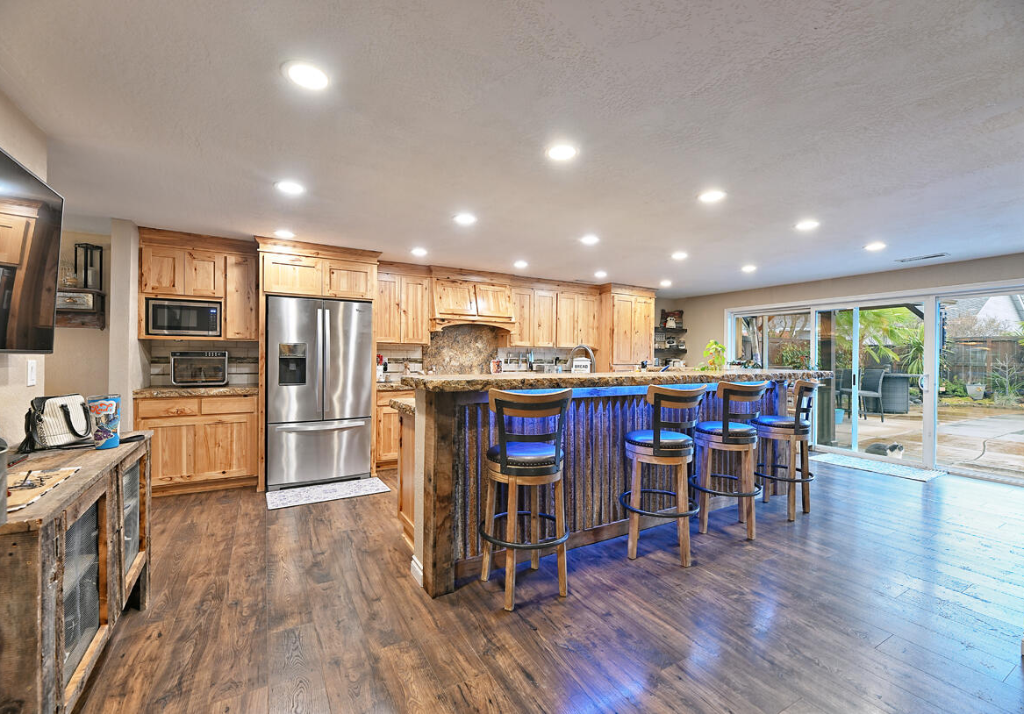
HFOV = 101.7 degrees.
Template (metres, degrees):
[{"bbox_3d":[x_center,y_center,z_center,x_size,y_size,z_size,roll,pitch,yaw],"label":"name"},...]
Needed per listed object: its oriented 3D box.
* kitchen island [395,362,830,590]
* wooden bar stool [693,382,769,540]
[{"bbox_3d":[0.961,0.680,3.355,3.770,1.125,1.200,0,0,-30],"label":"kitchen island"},{"bbox_3d":[1.577,0.713,3.054,0.480,1.103,0.530,0,0,-26],"label":"wooden bar stool"}]

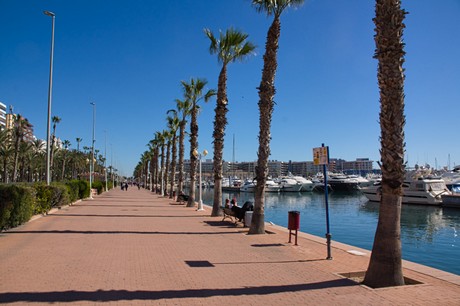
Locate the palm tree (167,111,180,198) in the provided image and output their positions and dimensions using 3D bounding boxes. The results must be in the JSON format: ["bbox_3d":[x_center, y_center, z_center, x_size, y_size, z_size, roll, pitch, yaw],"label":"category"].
[{"bbox_3d":[-6.297,0.192,38.418,1.800,9.770,1.800,1,-5,-16],"label":"palm tree"}]

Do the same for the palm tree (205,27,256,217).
[{"bbox_3d":[0.000,-1.813,18.744,2.700,10.380,2.600,0,-5,0],"label":"palm tree"}]

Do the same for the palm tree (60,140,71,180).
[{"bbox_3d":[-35.261,2.709,73.570,1.900,10.691,1.900,-1,-5,0],"label":"palm tree"}]

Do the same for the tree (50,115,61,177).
[{"bbox_3d":[-34.389,0.059,67.399,1.900,14.963,1.900,-1,-5,0],"label":"tree"}]

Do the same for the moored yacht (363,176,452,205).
[{"bbox_3d":[20.746,4.451,41.588,3.400,3.200,10.600,2,-5,-29],"label":"moored yacht"}]

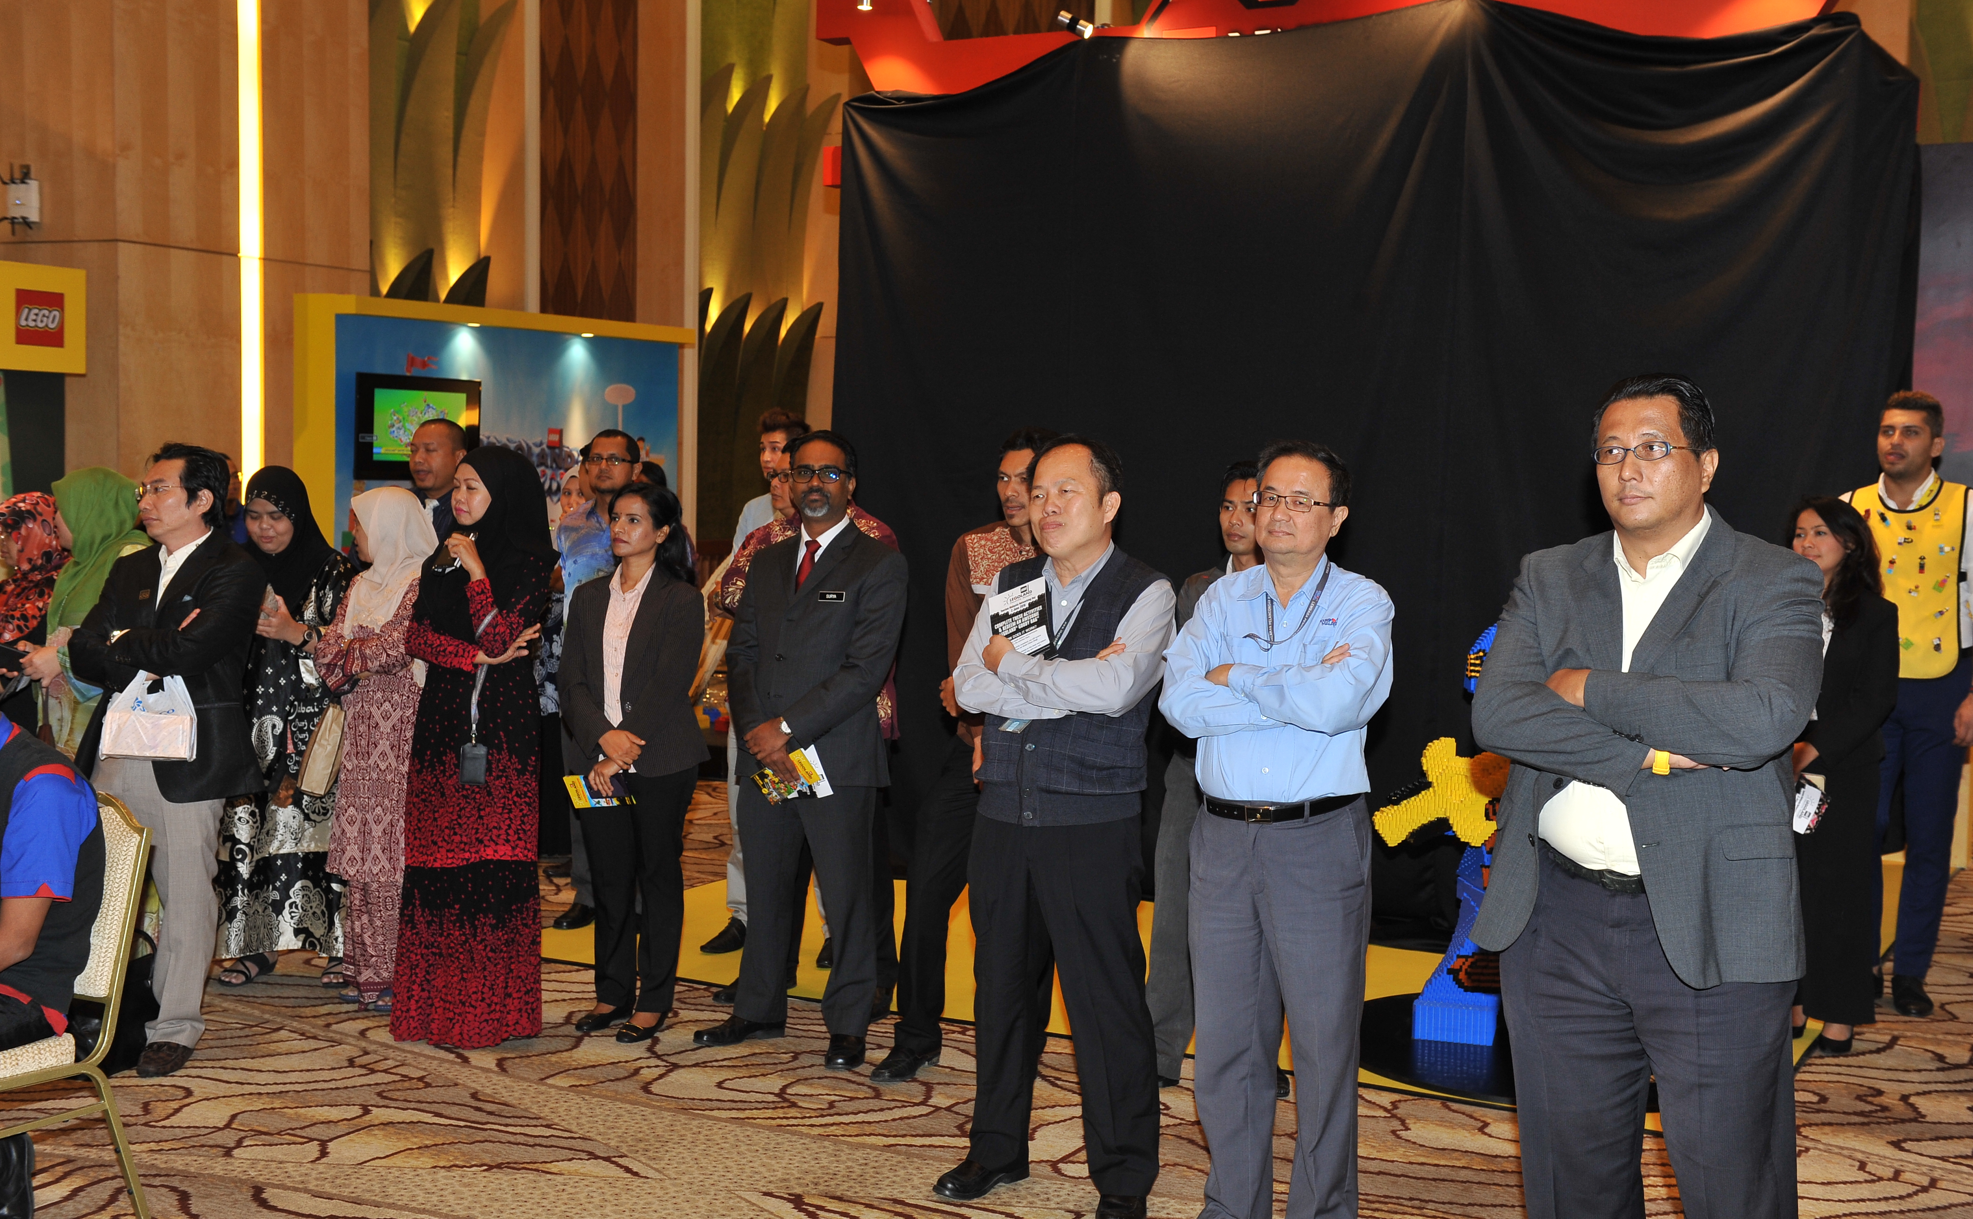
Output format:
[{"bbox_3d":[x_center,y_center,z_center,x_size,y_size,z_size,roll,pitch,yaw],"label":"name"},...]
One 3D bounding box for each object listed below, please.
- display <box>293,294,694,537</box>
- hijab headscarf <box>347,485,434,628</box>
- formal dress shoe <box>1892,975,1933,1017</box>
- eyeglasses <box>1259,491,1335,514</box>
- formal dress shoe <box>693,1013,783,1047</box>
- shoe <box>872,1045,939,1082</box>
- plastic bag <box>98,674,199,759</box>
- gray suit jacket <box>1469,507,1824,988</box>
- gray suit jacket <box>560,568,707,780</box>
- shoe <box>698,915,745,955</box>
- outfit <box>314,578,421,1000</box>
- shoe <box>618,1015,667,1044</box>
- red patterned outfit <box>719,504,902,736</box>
[{"bbox_3d":[-2.416,-0.356,11.897,0.320,2.320,2.800,3,4,26],"label":"display"},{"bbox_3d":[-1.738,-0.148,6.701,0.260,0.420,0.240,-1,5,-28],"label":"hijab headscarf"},{"bbox_3d":[2.874,1.175,7.151,0.108,0.105,0.300,2,5,16],"label":"formal dress shoe"},{"bbox_3d":[0.640,-0.221,4.741,0.138,0.038,0.135,7,5,34],"label":"eyeglasses"},{"bbox_3d":[-0.688,1.146,6.428,0.285,0.100,0.105,-1,4,-20],"label":"formal dress shoe"},{"bbox_3d":[-0.201,1.192,6.218,0.104,0.105,0.280,5,5,43],"label":"shoe"},{"bbox_3d":[-2.161,0.276,5.934,0.240,0.225,0.115,0,4,-10],"label":"plastic bag"},{"bbox_3d":[0.994,0.208,3.470,0.530,0.720,0.360,3,5,33],"label":"gray suit jacket"},{"bbox_3d":[-1.007,0.184,6.543,0.410,0.585,0.270,3,5,24],"label":"gray suit jacket"},{"bbox_3d":[-0.817,1.070,7.655,0.290,0.105,0.100,-2,5,-36],"label":"shoe"},{"bbox_3d":[-1.837,0.555,6.930,0.340,1.260,0.440,-1,4,-30],"label":"outfit"},{"bbox_3d":[-0.955,1.169,6.566,0.085,0.075,0.240,4,5,35],"label":"shoe"},{"bbox_3d":[-0.524,0.039,6.856,0.520,0.680,0.300,3,5,25],"label":"red patterned outfit"}]

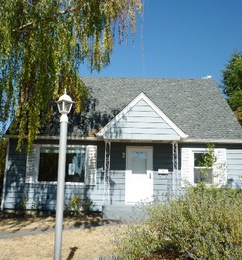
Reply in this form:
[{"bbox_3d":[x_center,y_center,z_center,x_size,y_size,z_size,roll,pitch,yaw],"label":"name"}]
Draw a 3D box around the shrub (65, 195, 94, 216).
[{"bbox_3d":[-1.435,2.617,10.030,1.030,0.740,0.780,1,-8,-1],"label":"shrub"}]

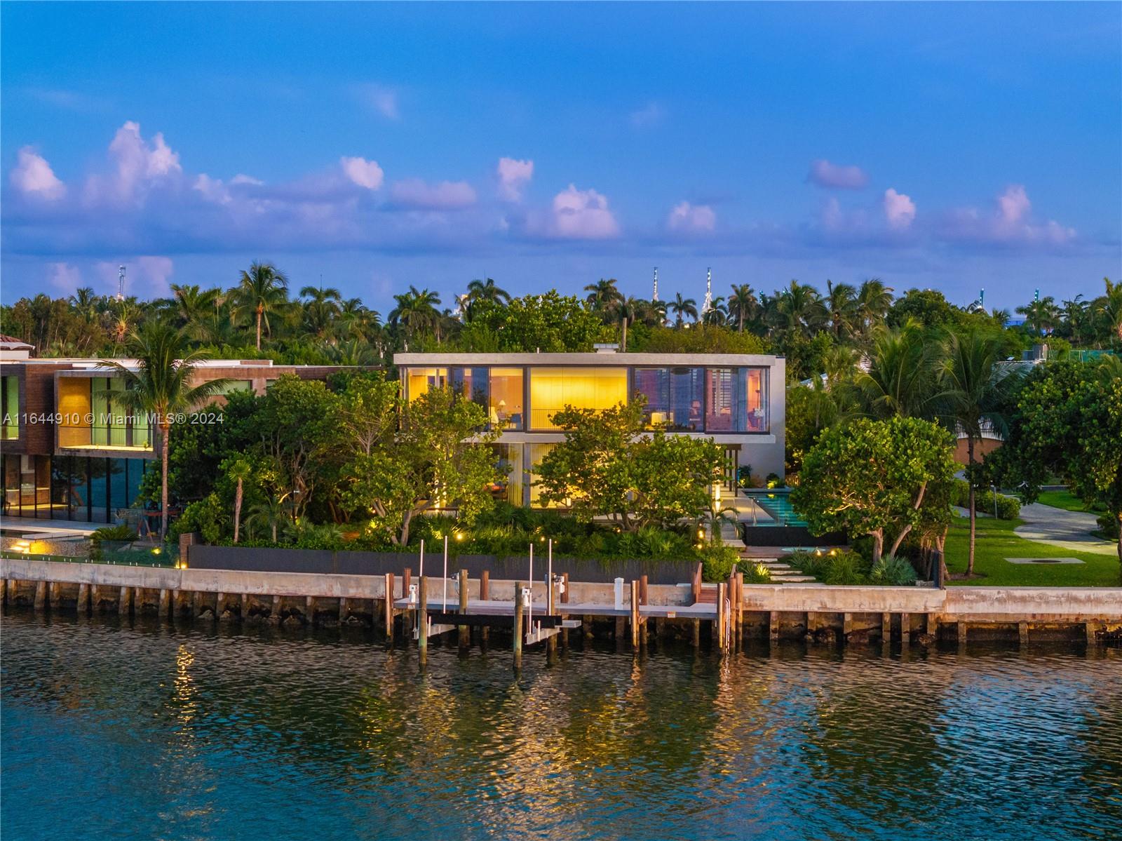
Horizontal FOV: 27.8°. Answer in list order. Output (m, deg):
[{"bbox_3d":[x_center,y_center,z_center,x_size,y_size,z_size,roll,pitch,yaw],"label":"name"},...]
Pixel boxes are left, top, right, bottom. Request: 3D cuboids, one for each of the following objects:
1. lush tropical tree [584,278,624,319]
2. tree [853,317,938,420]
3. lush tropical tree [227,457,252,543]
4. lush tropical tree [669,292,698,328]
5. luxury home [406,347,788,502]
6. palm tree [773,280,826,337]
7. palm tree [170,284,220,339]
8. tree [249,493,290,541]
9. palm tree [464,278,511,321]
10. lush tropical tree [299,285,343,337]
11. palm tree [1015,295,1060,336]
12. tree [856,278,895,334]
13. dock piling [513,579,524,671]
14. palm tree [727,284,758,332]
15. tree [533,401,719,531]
[{"bbox_3d":[4.638,-7.454,244.898,4.700,15.920,4.700,0,2,0],"label":"lush tropical tree"},{"bbox_3d":[15.241,0.565,103.106,4.600,10.290,4.600,0,2,0],"label":"tree"},{"bbox_3d":[-13.019,3.262,92.253,1.000,3.460,1.000,0,3,0],"label":"lush tropical tree"},{"bbox_3d":[15.954,-9.066,294.874,4.200,15.130,4.200,0,2,0],"label":"lush tropical tree"},{"bbox_3d":[2.090,0.183,120.605,20.530,7.640,18.000,0,2,-1],"label":"luxury home"},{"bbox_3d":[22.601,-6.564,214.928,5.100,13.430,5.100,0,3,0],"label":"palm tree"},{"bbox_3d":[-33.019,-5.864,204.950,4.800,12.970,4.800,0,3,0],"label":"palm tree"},{"bbox_3d":[-12.818,4.300,99.753,1.850,2.130,1.850,0,2,0],"label":"tree"},{"bbox_3d":[-7.302,-6.424,224.923,4.900,15.470,4.900,0,2,0],"label":"palm tree"},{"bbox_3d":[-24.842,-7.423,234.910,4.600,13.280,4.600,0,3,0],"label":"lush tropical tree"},{"bbox_3d":[49.349,-5.989,234.949,4.700,13.790,4.700,0,2,0],"label":"palm tree"},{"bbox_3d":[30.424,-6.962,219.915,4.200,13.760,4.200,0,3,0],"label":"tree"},{"bbox_3d":[-1.549,7.439,82.665,0.330,3.190,0.330,0,2,0],"label":"dock piling"},{"bbox_3d":[21.989,-8.630,274.875,4.200,15.860,4.200,0,2,0],"label":"palm tree"},{"bbox_3d":[2.844,2.009,95.698,8.000,5.940,7.000,0,3,0],"label":"tree"}]

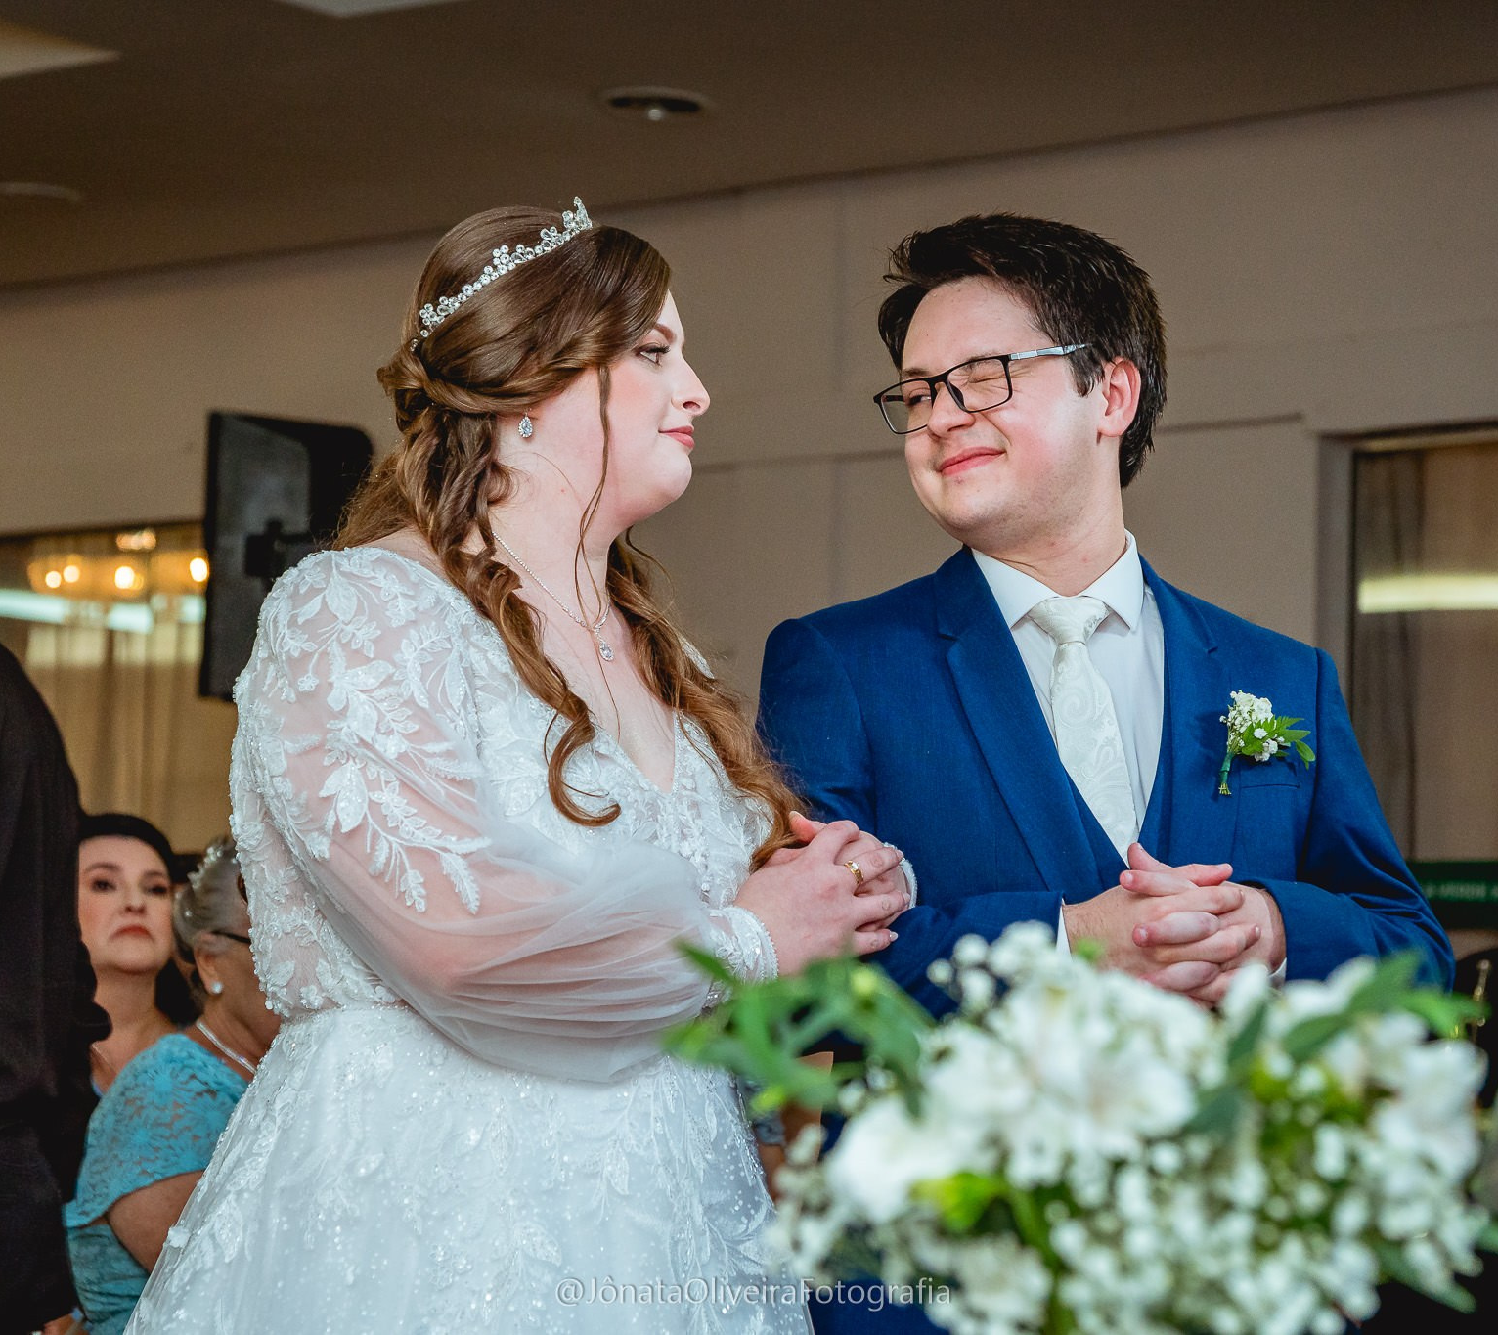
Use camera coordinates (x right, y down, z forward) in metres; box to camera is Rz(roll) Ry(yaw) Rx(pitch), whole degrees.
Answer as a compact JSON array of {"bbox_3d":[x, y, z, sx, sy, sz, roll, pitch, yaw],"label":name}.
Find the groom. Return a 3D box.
[{"bbox_3d":[0.255,0.535,3.050,0.540,1.770,0.380,3,-6,-20],"label":"groom"}]

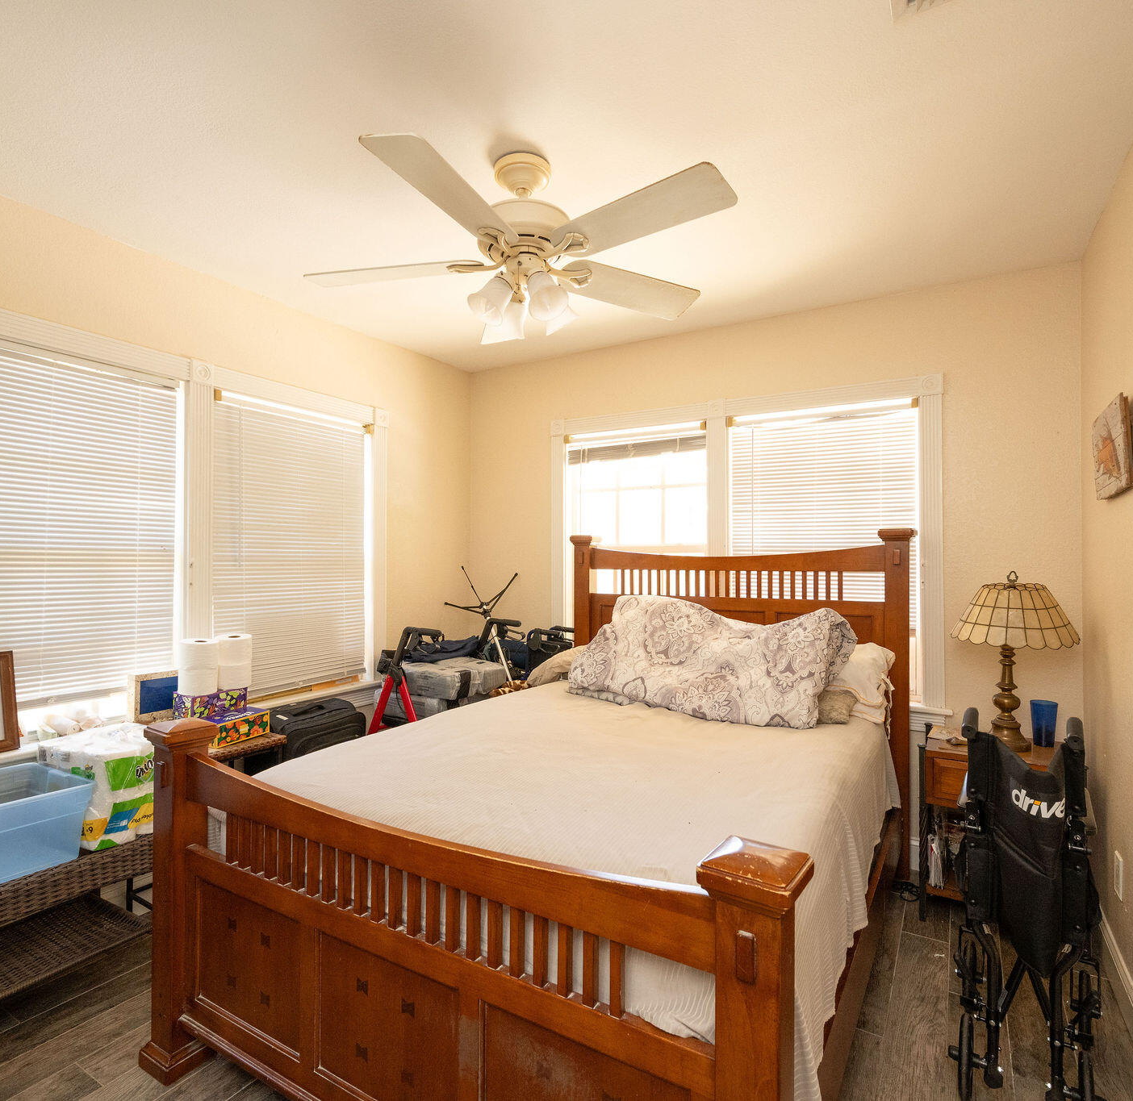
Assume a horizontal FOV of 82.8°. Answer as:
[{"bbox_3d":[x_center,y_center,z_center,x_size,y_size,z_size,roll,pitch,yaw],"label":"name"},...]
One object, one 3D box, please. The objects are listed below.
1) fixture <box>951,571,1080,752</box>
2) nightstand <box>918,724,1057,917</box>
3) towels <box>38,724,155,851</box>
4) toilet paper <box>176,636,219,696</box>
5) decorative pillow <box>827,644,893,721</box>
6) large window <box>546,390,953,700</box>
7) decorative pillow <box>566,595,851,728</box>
[{"bbox_3d":[1.619,0.398,2.343,0.390,0.650,0.390,0,-1,31],"label":"fixture"},{"bbox_3d":[1.591,1.029,2.365,0.500,0.650,0.360,0,-1,31],"label":"nightstand"},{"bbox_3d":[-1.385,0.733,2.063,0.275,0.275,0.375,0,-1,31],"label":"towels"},{"bbox_3d":[-1.327,0.423,2.317,0.122,0.187,0.122,0,-1,31],"label":"toilet paper"},{"bbox_3d":[0.967,0.504,2.587,0.620,0.280,0.380,0,-1,31],"label":"decorative pillow"},{"bbox_3d":[0.725,-0.039,3.092,1.880,1.370,0.080,0,-1,31],"label":"large window"},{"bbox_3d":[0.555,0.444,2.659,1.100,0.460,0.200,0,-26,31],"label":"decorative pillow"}]

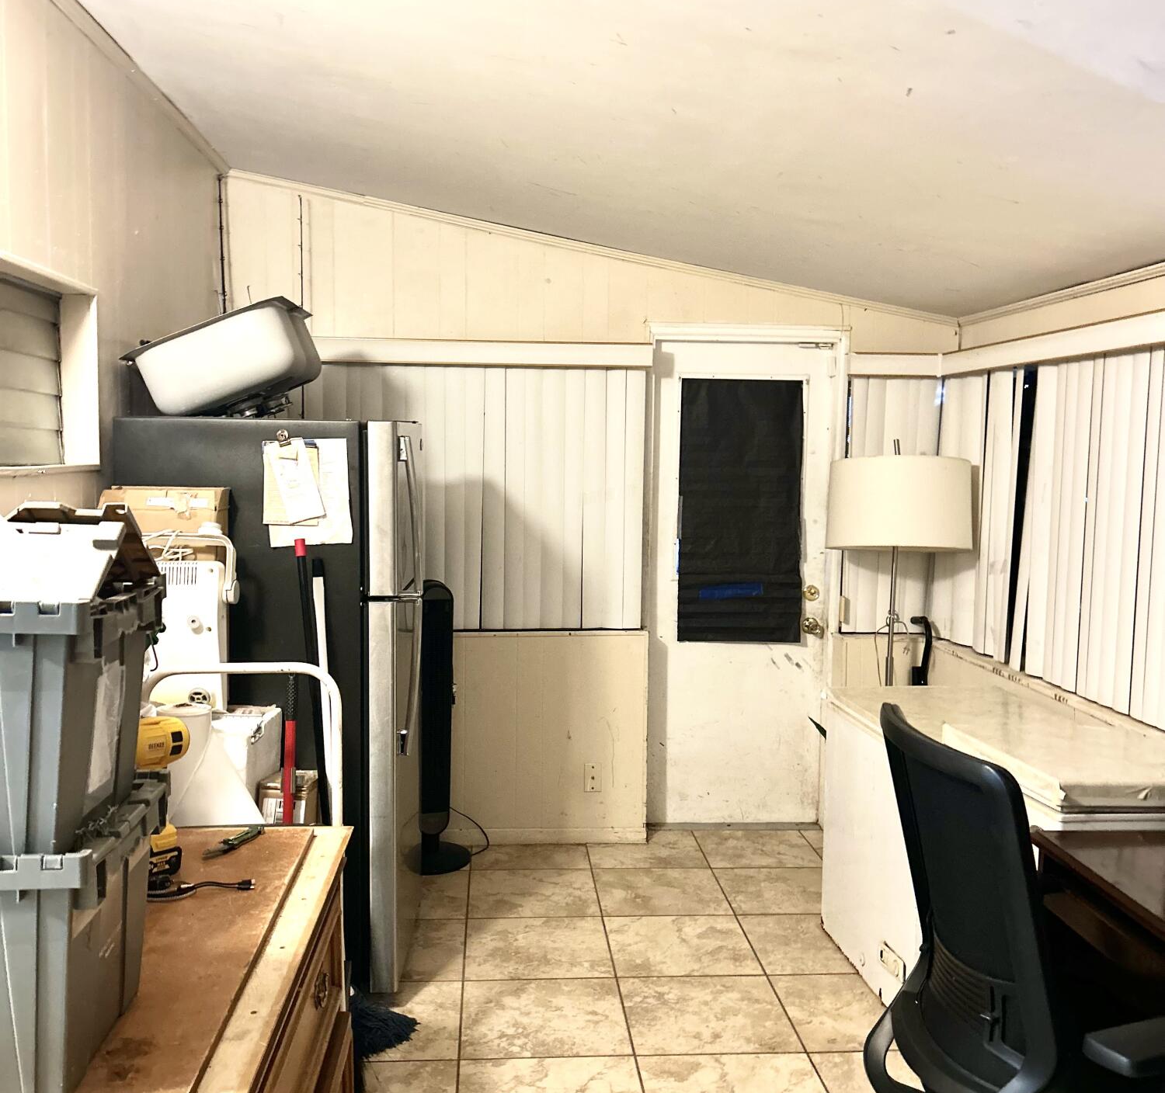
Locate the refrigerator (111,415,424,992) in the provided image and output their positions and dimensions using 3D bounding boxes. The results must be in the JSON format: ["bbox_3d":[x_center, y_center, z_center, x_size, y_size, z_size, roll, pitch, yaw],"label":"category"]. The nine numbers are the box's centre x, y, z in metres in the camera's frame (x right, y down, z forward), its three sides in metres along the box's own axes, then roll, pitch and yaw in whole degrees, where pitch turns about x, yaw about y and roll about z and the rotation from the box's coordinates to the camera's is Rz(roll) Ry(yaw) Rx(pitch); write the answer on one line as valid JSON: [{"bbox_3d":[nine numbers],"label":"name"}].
[{"bbox_3d":[-0.898,0.447,3.594,0.800,1.650,0.740,1,4,-3],"label":"refrigerator"}]

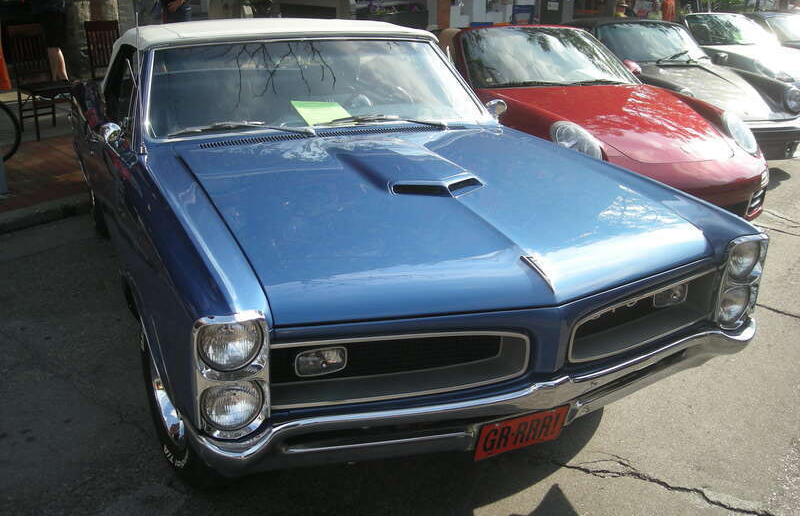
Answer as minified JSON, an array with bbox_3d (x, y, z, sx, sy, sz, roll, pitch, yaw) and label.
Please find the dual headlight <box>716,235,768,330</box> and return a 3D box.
[{"bbox_3d":[1.075,0.062,2.586,0.175,0.300,0.110,-8,19,-23],"label":"dual headlight"}]

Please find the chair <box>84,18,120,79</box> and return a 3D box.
[{"bbox_3d":[-3.330,-2.192,9.476,0.500,1.070,0.430,15,23,39],"label":"chair"}]

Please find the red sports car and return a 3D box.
[{"bbox_3d":[0.880,-1.200,6.640,1.840,1.290,4.450,-8,19,-24],"label":"red sports car"}]

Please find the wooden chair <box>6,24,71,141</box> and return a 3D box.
[{"bbox_3d":[-3.670,-1.810,8.320,0.500,1.070,0.430,15,23,39],"label":"wooden chair"}]

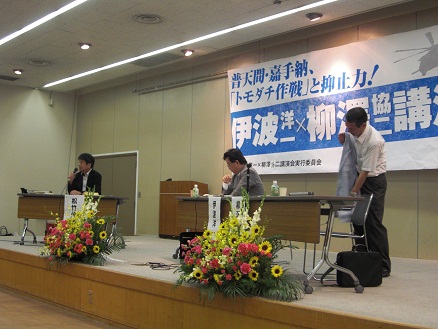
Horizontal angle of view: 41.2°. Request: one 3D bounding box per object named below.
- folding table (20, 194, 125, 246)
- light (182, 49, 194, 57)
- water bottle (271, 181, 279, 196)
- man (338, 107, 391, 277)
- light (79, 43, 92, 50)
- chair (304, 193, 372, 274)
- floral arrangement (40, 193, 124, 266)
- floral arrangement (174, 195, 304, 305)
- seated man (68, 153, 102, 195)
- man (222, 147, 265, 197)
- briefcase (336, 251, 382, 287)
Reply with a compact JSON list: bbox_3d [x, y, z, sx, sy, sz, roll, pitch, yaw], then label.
[{"bbox_3d":[-2.022,0.794,8.117,1.500,0.700,0.450,1,-4,12],"label":"folding table"},{"bbox_3d":[-0.543,-1.990,10.364,0.220,0.090,0.220,5,-6,-41],"label":"light"},{"bbox_3d":[0.486,0.214,5.100,0.068,0.138,0.068,2,-4,0],"label":"water bottle"},{"bbox_3d":[1.366,0.256,5.450,0.520,1.580,0.460,3,-4,-19],"label":"man"},{"bbox_3d":[-2.329,-2.055,10.162,0.230,0.090,0.230,2,-4,0],"label":"light"},{"bbox_3d":[1.065,0.637,5.220,0.530,0.760,0.460,2,-4,-7],"label":"chair"},{"bbox_3d":[-1.402,0.652,5.980,0.820,0.730,0.640,0,-4,22],"label":"floral arrangement"},{"bbox_3d":[0.158,0.583,4.280,0.880,0.750,0.660,0,-4,22],"label":"floral arrangement"},{"bbox_3d":[-1.937,0.505,8.450,0.500,1.330,0.660,1,-4,15],"label":"seated man"},{"bbox_3d":[0.266,0.467,6.580,0.640,1.260,0.490,3,-4,-21],"label":"man"},{"bbox_3d":[1.160,0.850,4.800,0.365,0.290,0.130,2,-4,2],"label":"briefcase"}]

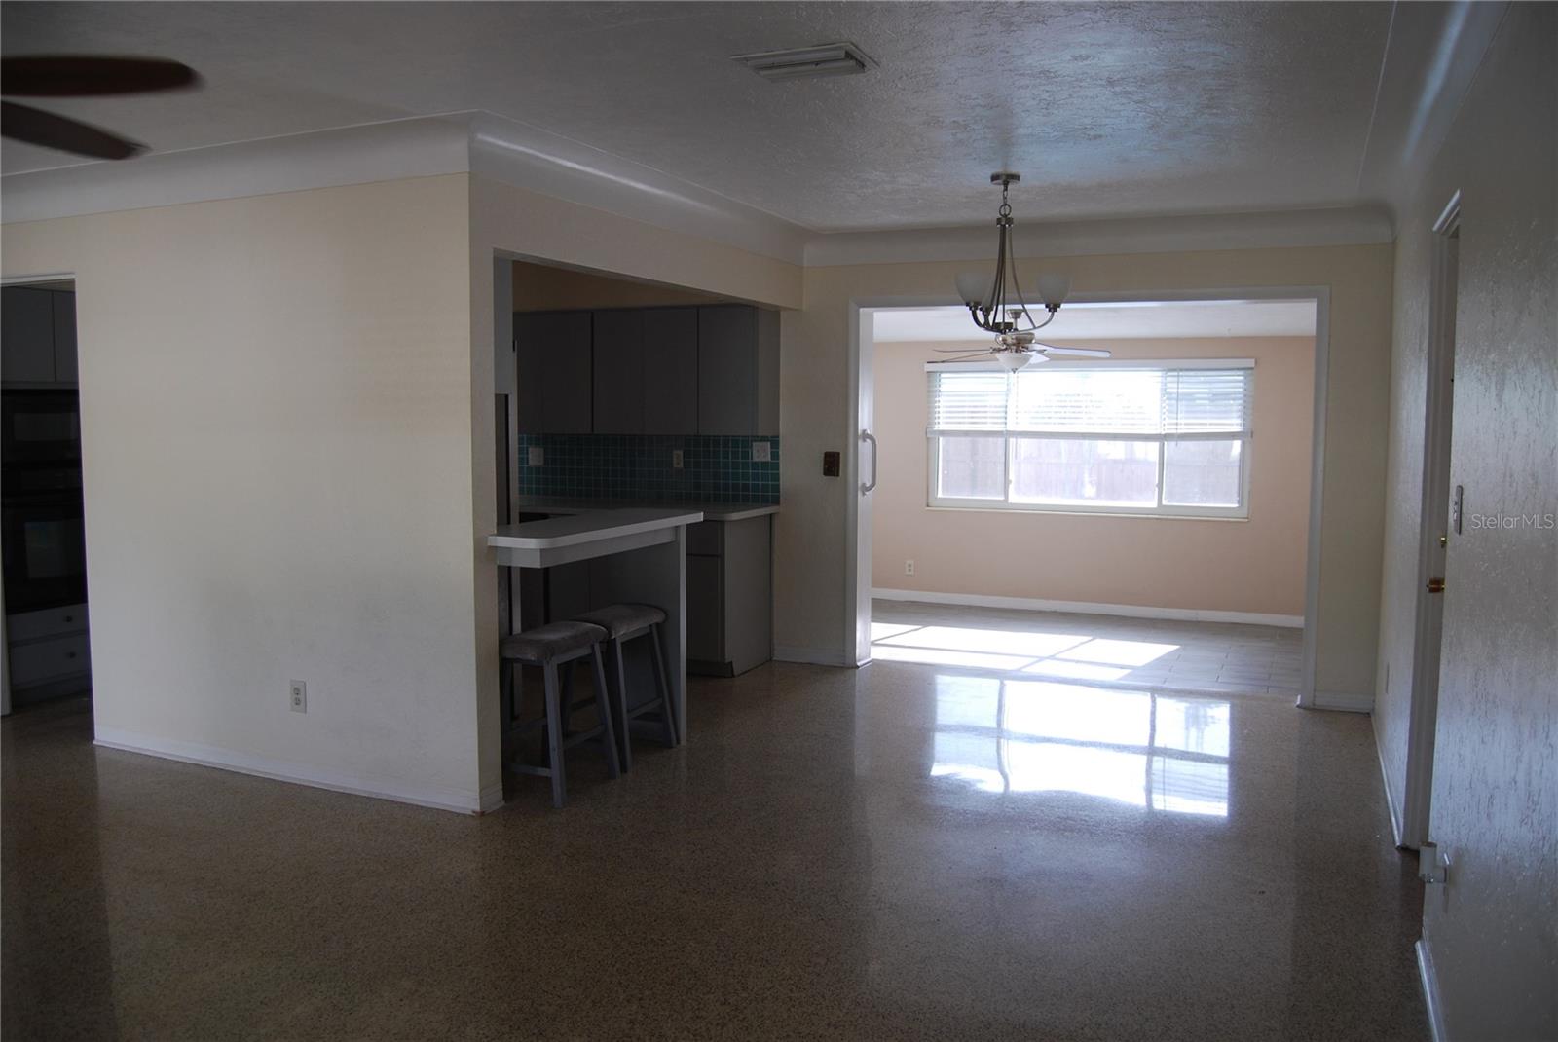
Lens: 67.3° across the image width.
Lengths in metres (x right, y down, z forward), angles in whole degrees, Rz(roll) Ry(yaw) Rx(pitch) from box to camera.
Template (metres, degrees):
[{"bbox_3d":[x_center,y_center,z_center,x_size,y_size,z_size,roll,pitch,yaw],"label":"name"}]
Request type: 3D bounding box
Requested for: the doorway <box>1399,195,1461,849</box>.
[{"bbox_3d":[2.001,0.119,3.461,0.130,2.058,0.826,3,6,24],"label":"doorway"}]

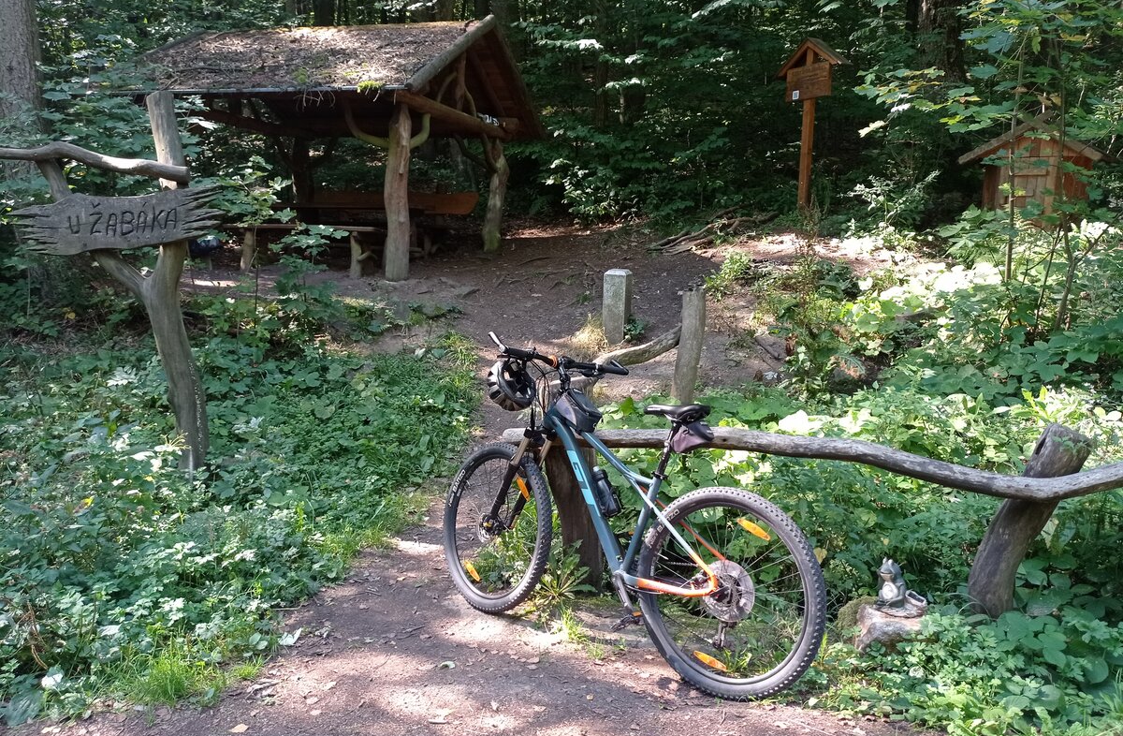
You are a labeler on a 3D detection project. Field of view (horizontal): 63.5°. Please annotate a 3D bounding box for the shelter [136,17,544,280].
[{"bbox_3d":[-2.847,-2.827,11.569,4.050,3.100,4.400,4,9,15],"label":"shelter"}]

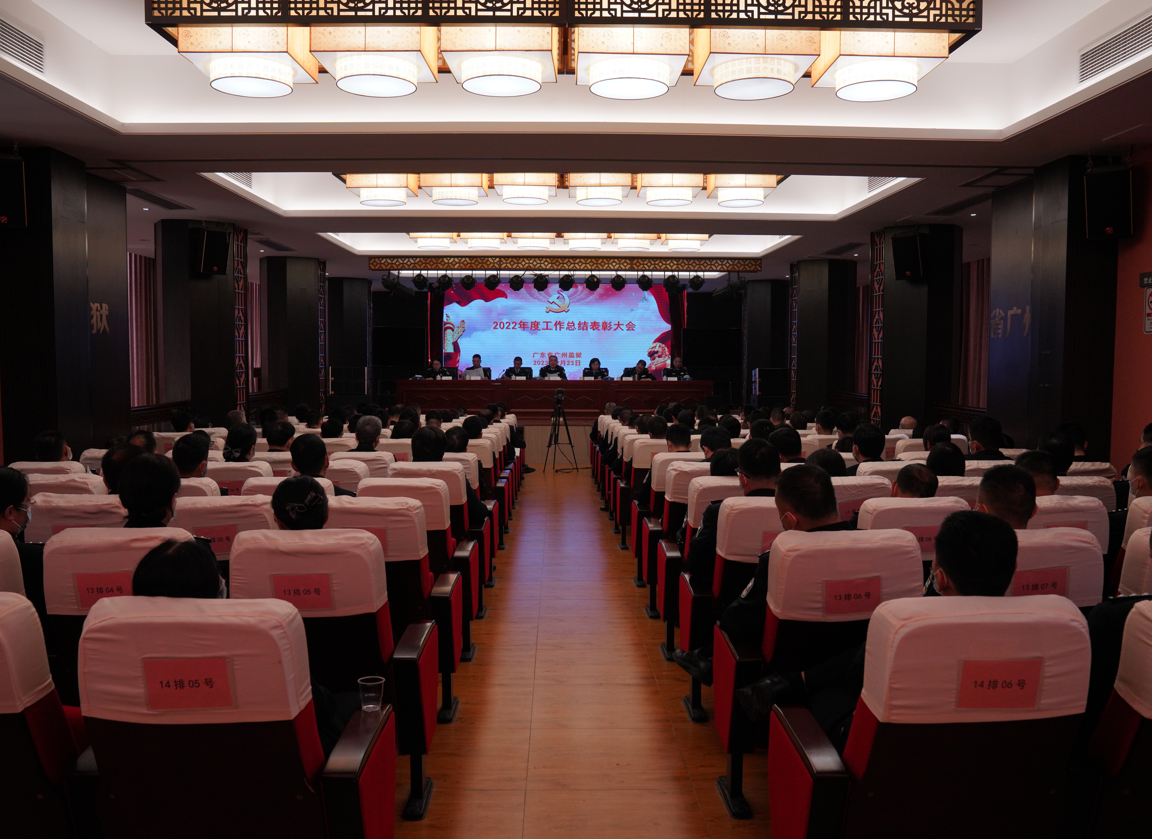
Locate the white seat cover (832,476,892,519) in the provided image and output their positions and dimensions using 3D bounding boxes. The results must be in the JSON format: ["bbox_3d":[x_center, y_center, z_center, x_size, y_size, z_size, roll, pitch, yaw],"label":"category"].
[{"bbox_3d":[1.416,0.436,4.712,0.441,0.255,0.150,0,14,-1],"label":"white seat cover"}]

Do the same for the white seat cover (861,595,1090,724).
[{"bbox_3d":[0.848,0.512,1.958,0.440,0.240,0.155,0,12,-4],"label":"white seat cover"}]

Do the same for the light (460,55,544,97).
[{"bbox_3d":[-0.422,-1.957,5.198,0.460,0.112,0.460,0,4,-1],"label":"light"}]

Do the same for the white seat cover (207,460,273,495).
[{"bbox_3d":[-2.124,0.389,5.600,0.465,0.255,0.185,0,4,-1],"label":"white seat cover"}]

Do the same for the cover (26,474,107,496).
[{"bbox_3d":[-2.649,0.425,4.644,0.441,0.255,0.150,0,14,-1],"label":"cover"}]

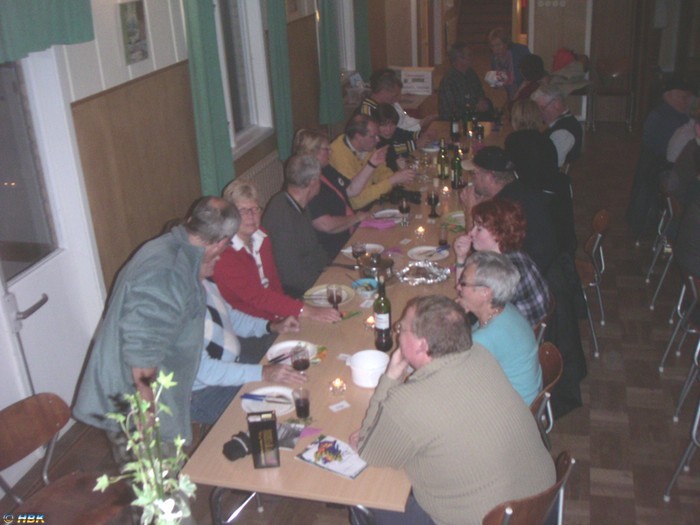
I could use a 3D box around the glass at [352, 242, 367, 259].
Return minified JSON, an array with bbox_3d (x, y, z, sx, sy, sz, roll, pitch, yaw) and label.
[{"bbox_3d":[0.050,-0.034,3.779,0.070,0.150,0.070,4,24,13],"label":"glass"}]

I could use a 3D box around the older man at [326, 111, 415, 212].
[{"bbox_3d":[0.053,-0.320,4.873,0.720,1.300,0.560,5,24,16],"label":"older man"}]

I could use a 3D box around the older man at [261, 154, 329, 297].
[{"bbox_3d":[-0.100,0.060,4.309,0.760,1.280,0.540,-3,22,1],"label":"older man"}]

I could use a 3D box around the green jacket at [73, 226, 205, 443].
[{"bbox_3d":[-0.761,0.260,2.865,0.480,0.800,0.580,11,17,-24],"label":"green jacket"}]

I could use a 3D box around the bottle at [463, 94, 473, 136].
[{"bbox_3d":[0.957,-1.187,6.225,0.077,0.310,0.077,4,24,13],"label":"bottle"}]

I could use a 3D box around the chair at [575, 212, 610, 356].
[{"bbox_3d":[1.272,0.064,4.522,0.500,0.800,0.450,7,25,20],"label":"chair"}]

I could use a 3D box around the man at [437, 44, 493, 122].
[{"bbox_3d":[1.026,-1.294,6.996,0.520,1.380,0.700,2,23,8],"label":"man"}]

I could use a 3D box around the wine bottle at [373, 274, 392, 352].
[{"bbox_3d":[0.135,0.210,3.208,0.074,0.322,0.074,3,23,14],"label":"wine bottle"}]

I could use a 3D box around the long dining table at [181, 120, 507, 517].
[{"bbox_3d":[0.421,0.061,4.667,0.720,0.740,4.980,4,24,13],"label":"long dining table"}]

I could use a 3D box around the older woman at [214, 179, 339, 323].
[{"bbox_3d":[-0.371,0.275,3.780,0.720,1.280,0.530,16,30,38],"label":"older woman"}]

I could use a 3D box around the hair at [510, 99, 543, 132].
[{"bbox_3d":[1.186,-0.989,5.134,0.200,0.240,0.220,-10,23,-15],"label":"hair"}]

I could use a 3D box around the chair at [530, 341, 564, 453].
[{"bbox_3d":[0.642,0.706,3.245,0.510,0.810,0.440,3,24,15],"label":"chair"}]

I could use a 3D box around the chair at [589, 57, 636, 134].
[{"bbox_3d":[3.246,-2.070,9.422,0.460,0.790,0.500,4,24,13],"label":"chair"}]

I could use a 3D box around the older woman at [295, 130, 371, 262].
[{"bbox_3d":[-0.088,-0.221,4.882,0.720,1.280,0.530,9,26,27],"label":"older woman"}]

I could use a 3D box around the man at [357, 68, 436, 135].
[{"bbox_3d":[0.509,-0.830,6.341,0.800,1.340,0.540,3,23,14],"label":"man"}]

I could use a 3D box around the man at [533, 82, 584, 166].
[{"bbox_3d":[1.374,-0.689,5.785,0.700,1.260,0.500,3,24,15],"label":"man"}]

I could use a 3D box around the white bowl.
[{"bbox_3d":[0.075,0.421,3.003,0.155,0.092,0.155,-3,22,1],"label":"white bowl"}]

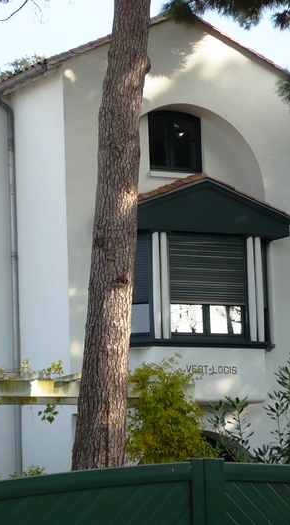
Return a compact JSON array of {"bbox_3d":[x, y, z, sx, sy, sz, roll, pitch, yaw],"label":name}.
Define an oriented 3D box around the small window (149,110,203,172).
[{"bbox_3d":[0.433,-1.805,31.808,0.910,0.936,0.100,3,-9,-29],"label":"small window"}]

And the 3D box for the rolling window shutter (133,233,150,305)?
[{"bbox_3d":[-0.158,0.111,30.302,0.420,0.979,0.050,-4,-9,17],"label":"rolling window shutter"}]

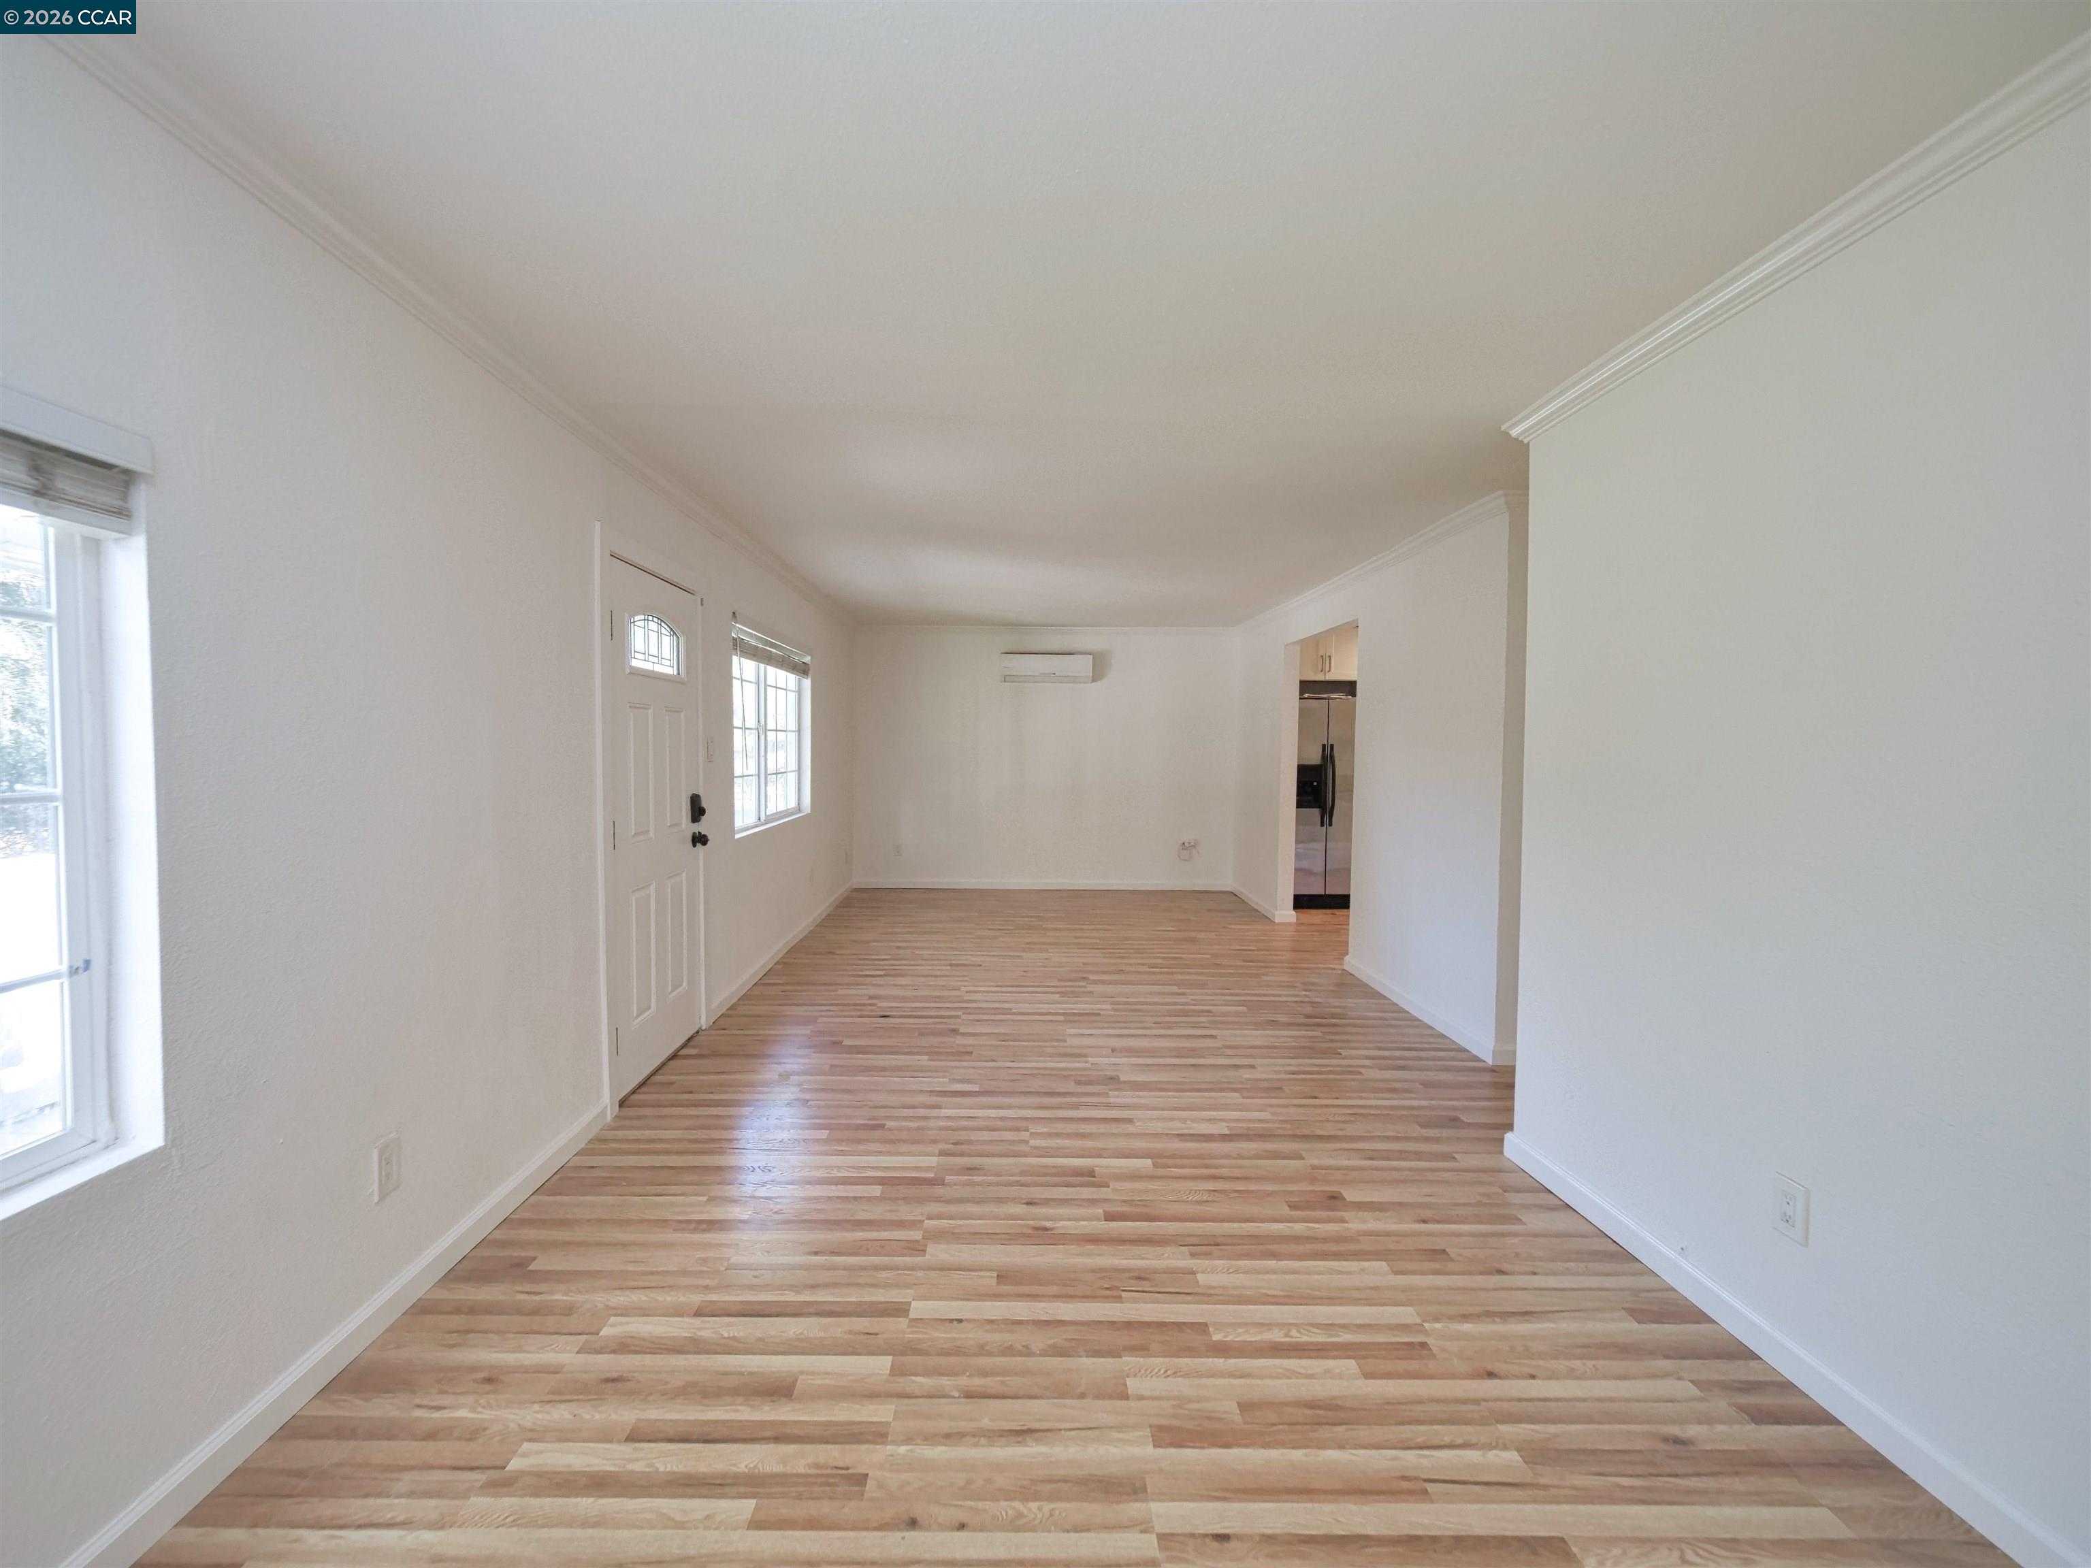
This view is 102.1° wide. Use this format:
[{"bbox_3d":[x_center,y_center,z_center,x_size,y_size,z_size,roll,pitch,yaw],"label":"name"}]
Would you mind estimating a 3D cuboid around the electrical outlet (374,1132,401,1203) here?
[{"bbox_3d":[-1.510,0.883,1.949,0.012,0.124,0.076,0,2,-3],"label":"electrical outlet"}]

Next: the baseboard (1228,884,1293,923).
[{"bbox_3d":[1.829,1.023,7.393,0.140,0.100,1.506,0,2,-3],"label":"baseboard"}]

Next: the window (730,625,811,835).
[{"bbox_3d":[-1.731,-0.312,5.301,0.120,1.127,1.762,0,2,-3],"label":"window"}]

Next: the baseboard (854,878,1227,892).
[{"bbox_3d":[-0.013,0.984,8.047,3.595,0.100,0.018,0,2,-3],"label":"baseboard"}]

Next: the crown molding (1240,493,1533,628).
[{"bbox_3d":[1.828,-1.276,5.787,0.085,0.090,4.533,0,2,-3],"label":"crown molding"}]

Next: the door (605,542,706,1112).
[{"bbox_3d":[-1.608,0.158,3.502,0.045,2.005,0.881,0,2,-3],"label":"door"}]

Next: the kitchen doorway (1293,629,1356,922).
[{"bbox_3d":[1.914,0.056,5.870,0.150,2.152,1.359,0,2,-3],"label":"kitchen doorway"}]

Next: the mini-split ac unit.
[{"bbox_3d":[0.030,-1.076,7.872,0.850,0.275,0.210,0,2,-3],"label":"mini-split ac unit"}]

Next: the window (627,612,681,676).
[{"bbox_3d":[-1.591,-0.560,3.455,0.035,0.262,0.545,0,2,-3],"label":"window"}]

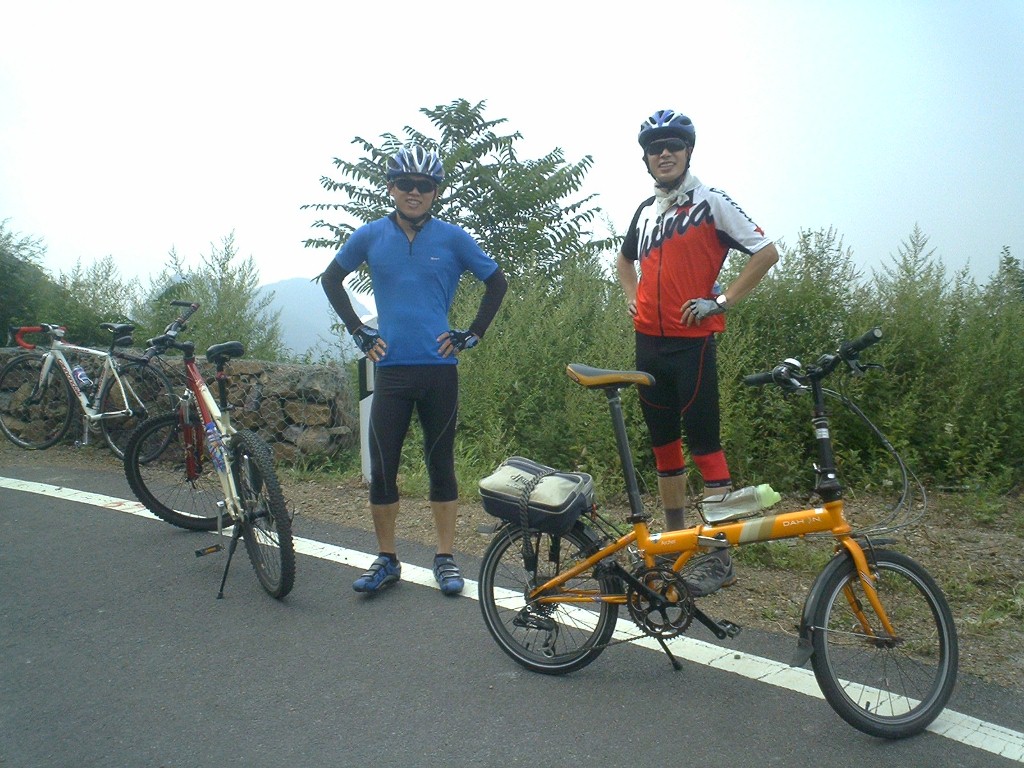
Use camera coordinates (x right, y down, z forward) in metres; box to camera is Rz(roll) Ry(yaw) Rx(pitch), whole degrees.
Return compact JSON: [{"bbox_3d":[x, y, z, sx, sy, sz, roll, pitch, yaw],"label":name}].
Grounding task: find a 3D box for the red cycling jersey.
[{"bbox_3d":[0.699,-0.471,3.920,0.550,0.575,0.300,3,10,36],"label":"red cycling jersey"}]

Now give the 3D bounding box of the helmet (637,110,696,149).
[{"bbox_3d":[0.570,-0.939,3.820,0.212,0.160,0.280,-3,9,21],"label":"helmet"}]

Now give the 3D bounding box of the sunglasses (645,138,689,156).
[{"bbox_3d":[0.583,-0.862,3.784,0.155,0.055,0.150,-3,9,21],"label":"sunglasses"}]

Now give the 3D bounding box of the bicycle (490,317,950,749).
[{"bbox_3d":[0.532,0.394,3.053,1.440,1.075,0.440,1,3,27],"label":"bicycle"}]

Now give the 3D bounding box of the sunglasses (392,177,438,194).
[{"bbox_3d":[-0.363,-0.750,3.939,0.155,0.055,0.150,-1,8,0],"label":"sunglasses"}]

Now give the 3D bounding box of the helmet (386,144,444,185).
[{"bbox_3d":[-0.370,-0.842,3.970,0.212,0.160,0.280,-1,8,0],"label":"helmet"}]

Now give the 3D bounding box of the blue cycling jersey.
[{"bbox_3d":[-0.374,-0.366,4.050,0.630,0.595,0.270,-1,8,-1],"label":"blue cycling jersey"}]

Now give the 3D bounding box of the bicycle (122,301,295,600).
[{"bbox_3d":[-1.254,0.279,4.462,0.600,1.075,1.620,-11,11,-29],"label":"bicycle"}]

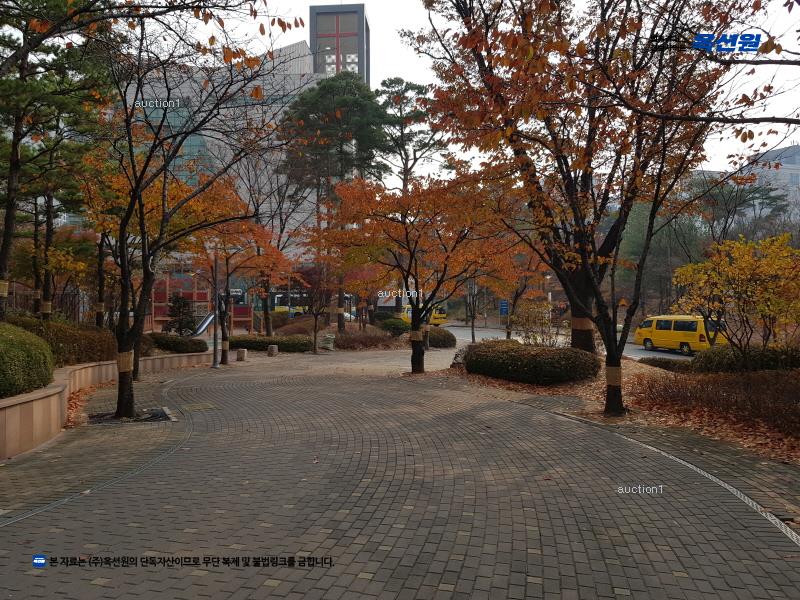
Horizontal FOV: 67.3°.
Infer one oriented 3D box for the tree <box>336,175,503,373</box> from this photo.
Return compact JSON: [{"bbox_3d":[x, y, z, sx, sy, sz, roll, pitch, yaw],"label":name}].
[{"bbox_3d":[0.571,-0.776,17.600,4.900,5.800,4.800,0,-2,0],"label":"tree"}]

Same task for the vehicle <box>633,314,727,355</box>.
[{"bbox_3d":[15.450,1.820,33.400,1.860,1.980,4.900,1,-2,-25],"label":"vehicle"}]

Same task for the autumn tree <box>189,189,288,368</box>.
[{"bbox_3d":[-5.800,-0.810,21.600,3.500,6.100,3.500,0,-2,0],"label":"autumn tree"}]

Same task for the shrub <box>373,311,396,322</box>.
[{"bbox_3d":[-1.200,1.350,47.000,2.000,1.050,1.700,0,-2,0],"label":"shrub"}]

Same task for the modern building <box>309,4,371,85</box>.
[{"bbox_3d":[-8.300,-19.000,85.000,7.400,42.500,7.300,0,-2,4],"label":"modern building"}]

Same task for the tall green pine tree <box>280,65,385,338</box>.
[{"bbox_3d":[-3.815,-5.737,35.000,6.300,15.300,6.100,0,-2,0],"label":"tall green pine tree"}]

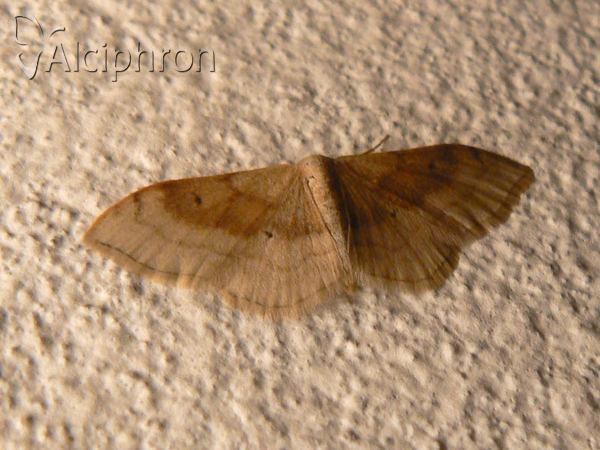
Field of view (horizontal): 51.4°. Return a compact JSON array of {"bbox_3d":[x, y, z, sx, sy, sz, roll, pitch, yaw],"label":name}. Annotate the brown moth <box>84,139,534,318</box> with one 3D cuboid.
[{"bbox_3d":[0.002,-0.001,0.037,0.029,0.011,0.003,-8,-26,-13],"label":"brown moth"}]

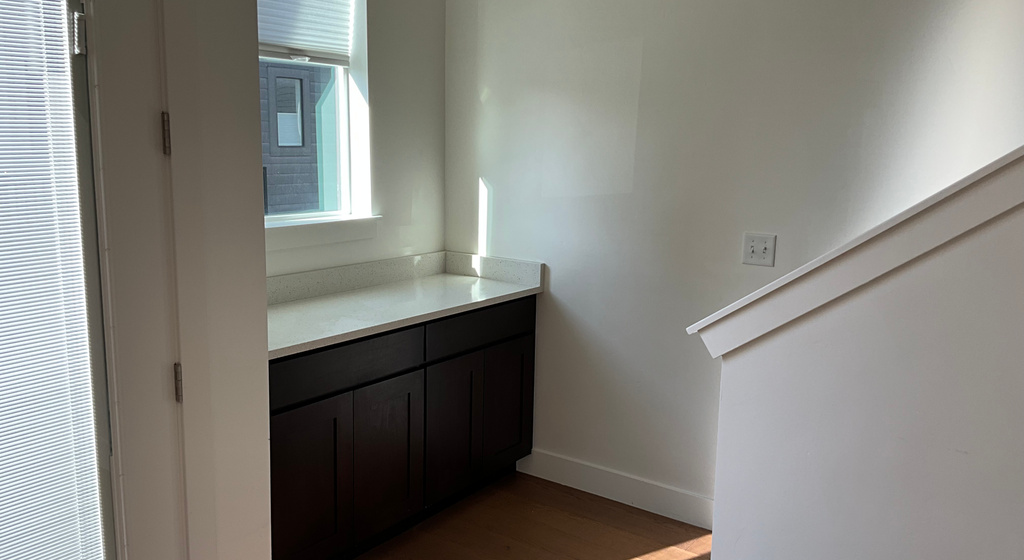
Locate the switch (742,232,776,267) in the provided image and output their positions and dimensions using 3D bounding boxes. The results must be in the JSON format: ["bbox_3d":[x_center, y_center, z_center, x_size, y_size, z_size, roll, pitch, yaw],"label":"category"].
[{"bbox_3d":[0.918,-0.111,3.187,0.117,0.115,0.015,8,12,35],"label":"switch"}]

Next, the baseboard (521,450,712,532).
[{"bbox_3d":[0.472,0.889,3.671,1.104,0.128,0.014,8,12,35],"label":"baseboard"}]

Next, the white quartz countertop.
[{"bbox_3d":[-0.544,0.106,3.334,0.569,0.029,1.547,8,12,35],"label":"white quartz countertop"}]

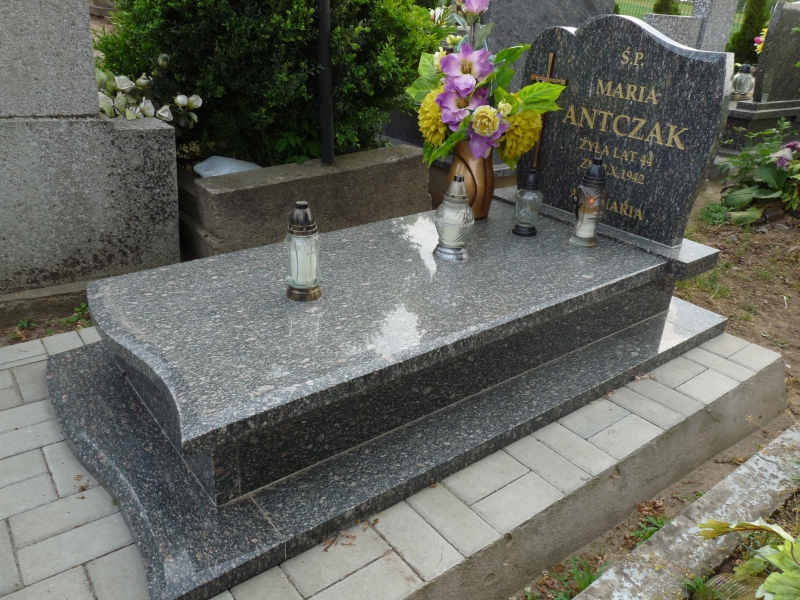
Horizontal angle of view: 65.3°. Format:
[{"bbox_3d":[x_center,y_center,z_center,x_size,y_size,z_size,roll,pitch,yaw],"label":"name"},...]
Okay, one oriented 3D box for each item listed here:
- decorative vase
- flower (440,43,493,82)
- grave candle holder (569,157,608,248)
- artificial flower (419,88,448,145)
[{"bbox_3d":[0.265,-0.437,2.237,0.165,0.275,0.168,2,25,-1],"label":"decorative vase"},{"bbox_3d":[0.214,-0.765,2.010,0.175,0.140,0.090,4,13,5],"label":"flower"},{"bbox_3d":[0.634,-0.324,2.062,0.102,0.287,0.102,-8,26,-21],"label":"grave candle holder"},{"bbox_3d":[0.121,-0.662,2.250,0.100,0.205,0.140,-13,28,-29],"label":"artificial flower"}]

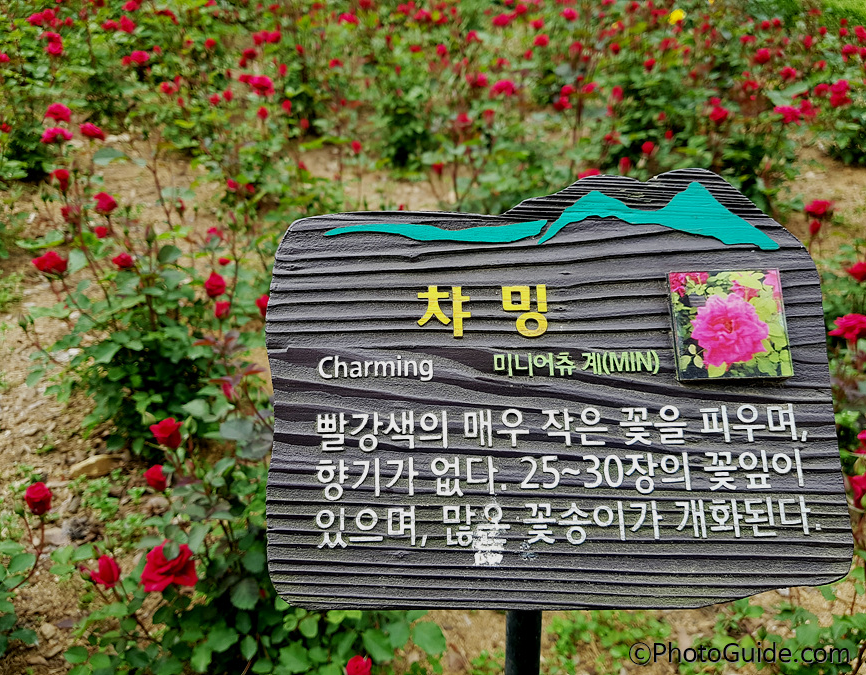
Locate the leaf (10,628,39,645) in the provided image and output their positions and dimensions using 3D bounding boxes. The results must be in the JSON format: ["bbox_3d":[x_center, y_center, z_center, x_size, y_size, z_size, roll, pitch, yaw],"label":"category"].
[{"bbox_3d":[-0.648,0.473,1.070,0.043,0.009,0.022,21,45,3],"label":"leaf"}]

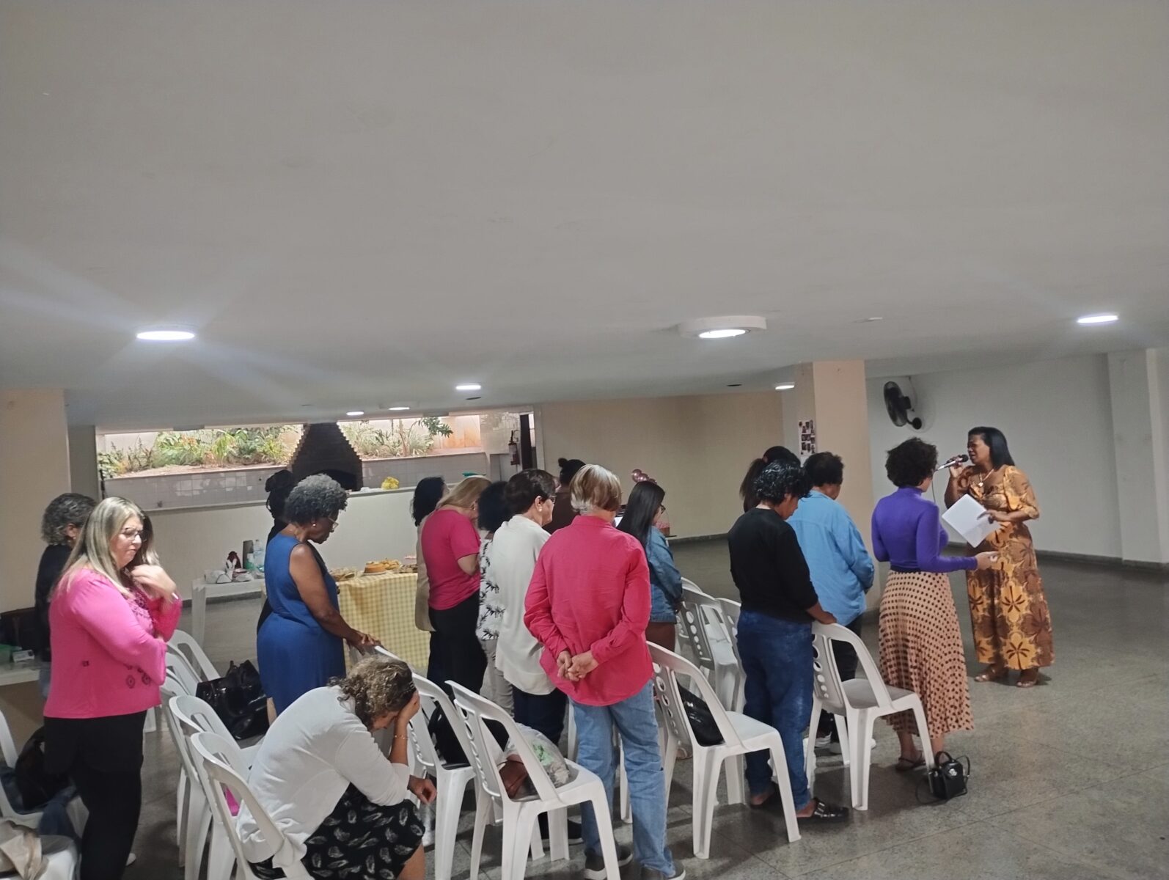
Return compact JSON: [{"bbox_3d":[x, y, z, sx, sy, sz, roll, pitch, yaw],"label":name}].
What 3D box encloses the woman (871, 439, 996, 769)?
[{"bbox_3d":[1.696,0.797,4.620,0.550,1.610,0.500,-4,1,-32],"label":"woman"}]

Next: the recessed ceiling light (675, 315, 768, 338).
[{"bbox_3d":[0.690,-0.565,4.750,0.450,0.060,0.450,-4,0,-24],"label":"recessed ceiling light"}]

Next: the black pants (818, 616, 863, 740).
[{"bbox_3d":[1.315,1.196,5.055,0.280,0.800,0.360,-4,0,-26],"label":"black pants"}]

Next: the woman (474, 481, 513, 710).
[{"bbox_3d":[-0.349,0.960,4.500,0.390,1.550,0.450,-4,1,-22],"label":"woman"}]

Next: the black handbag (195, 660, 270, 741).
[{"bbox_3d":[-1.644,1.216,4.420,0.340,0.360,0.210,-4,1,-37],"label":"black handbag"}]

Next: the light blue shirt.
[{"bbox_3d":[1.300,0.619,5.000,0.340,0.720,0.480,-4,0,-26],"label":"light blue shirt"}]

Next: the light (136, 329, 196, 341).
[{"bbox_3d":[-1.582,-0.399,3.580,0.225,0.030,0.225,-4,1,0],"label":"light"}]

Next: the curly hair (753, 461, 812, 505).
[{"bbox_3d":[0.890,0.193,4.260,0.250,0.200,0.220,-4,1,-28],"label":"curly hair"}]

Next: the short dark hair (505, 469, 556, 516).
[{"bbox_3d":[-0.232,0.223,4.050,0.220,0.210,0.190,-4,1,-33],"label":"short dark hair"}]

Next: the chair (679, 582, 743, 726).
[{"bbox_3d":[0.797,1.262,5.447,0.500,0.820,0.470,-4,0,-23],"label":"chair"}]

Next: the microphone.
[{"bbox_3d":[2.277,0.138,5.850,0.210,0.050,0.050,-25,0,-13],"label":"microphone"}]

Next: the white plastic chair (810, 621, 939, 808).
[{"bbox_3d":[1.263,1.227,4.473,0.500,0.820,0.470,-4,0,-28],"label":"white plastic chair"}]

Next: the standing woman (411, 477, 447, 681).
[{"bbox_3d":[-0.800,0.986,5.545,0.340,1.580,0.470,-4,0,-24],"label":"standing woman"}]

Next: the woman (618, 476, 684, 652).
[{"bbox_3d":[0.369,0.939,5.000,0.360,1.490,0.430,-4,1,-20],"label":"woman"}]

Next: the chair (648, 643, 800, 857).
[{"bbox_3d":[0.539,1.247,4.051,0.530,0.870,0.460,-4,1,-19],"label":"chair"}]

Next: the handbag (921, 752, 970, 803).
[{"bbox_3d":[1.653,1.512,4.314,0.170,0.200,0.120,-4,0,-24],"label":"handbag"}]

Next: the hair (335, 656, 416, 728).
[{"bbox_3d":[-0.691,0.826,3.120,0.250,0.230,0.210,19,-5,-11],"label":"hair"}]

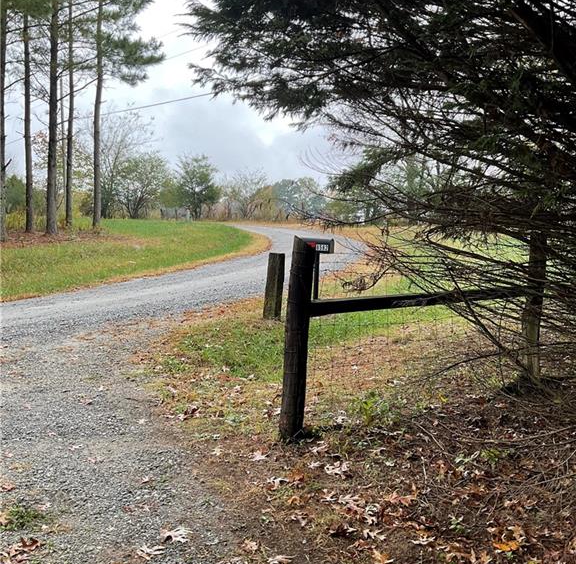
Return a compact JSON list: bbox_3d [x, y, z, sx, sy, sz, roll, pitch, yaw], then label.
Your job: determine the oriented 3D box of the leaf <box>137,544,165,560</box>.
[{"bbox_3d":[-0.584,1.156,2.749,0.120,0.030,0.085,1,6,0],"label":"leaf"}]

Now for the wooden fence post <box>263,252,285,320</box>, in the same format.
[{"bbox_3d":[-0.173,0.068,8.700,0.185,0.880,0.185,8,7,27],"label":"wooden fence post"}]

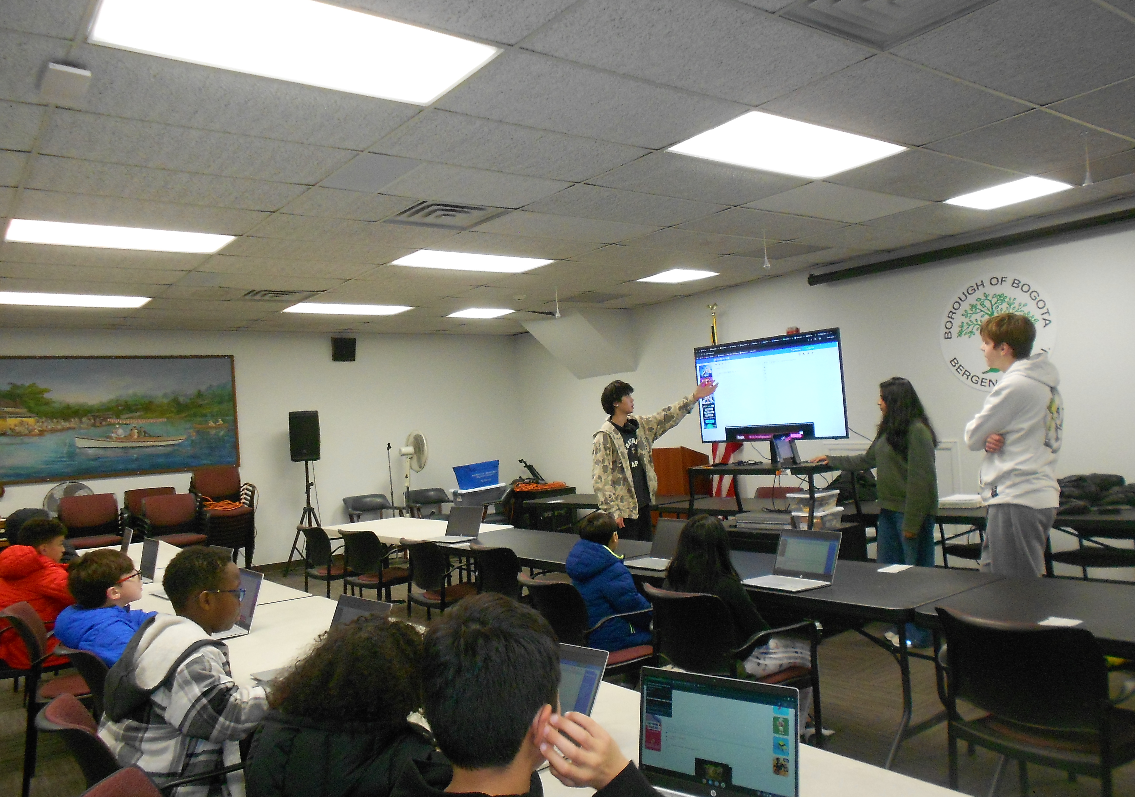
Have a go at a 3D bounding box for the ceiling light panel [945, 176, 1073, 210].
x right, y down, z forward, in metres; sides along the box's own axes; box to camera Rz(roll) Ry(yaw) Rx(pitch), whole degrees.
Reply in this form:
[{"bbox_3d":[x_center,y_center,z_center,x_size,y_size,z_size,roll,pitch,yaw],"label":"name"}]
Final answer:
[{"bbox_3d":[2.814,-1.308,5.458,0.600,0.050,0.600,-3,-2,-37],"label":"ceiling light panel"}]

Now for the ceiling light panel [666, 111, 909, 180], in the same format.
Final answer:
[{"bbox_3d":[1.102,-1.234,4.194,1.190,0.050,0.590,-3,-2,-37],"label":"ceiling light panel"}]

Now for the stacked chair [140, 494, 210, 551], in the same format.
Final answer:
[{"bbox_3d":[-3.769,1.415,8.210,0.600,0.910,0.560,-4,-2,33],"label":"stacked chair"}]

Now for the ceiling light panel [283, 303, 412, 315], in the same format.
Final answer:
[{"bbox_3d":[-2.172,-0.902,8.584,1.190,0.050,0.590,-3,-2,-37],"label":"ceiling light panel"}]

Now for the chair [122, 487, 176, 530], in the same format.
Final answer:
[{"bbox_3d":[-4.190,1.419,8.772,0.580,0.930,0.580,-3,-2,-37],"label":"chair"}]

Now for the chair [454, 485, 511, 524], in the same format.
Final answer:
[{"bbox_3d":[-1.000,1.466,10.193,0.600,0.770,0.600,-5,-2,38],"label":"chair"}]

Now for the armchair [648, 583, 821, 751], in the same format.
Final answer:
[{"bbox_3d":[0.731,1.242,3.808,0.580,0.820,0.600,-3,-2,-37],"label":"armchair"}]

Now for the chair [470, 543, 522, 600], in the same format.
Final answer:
[{"bbox_3d":[-0.240,1.283,5.152,0.580,0.830,0.560,-3,-2,-37],"label":"chair"}]

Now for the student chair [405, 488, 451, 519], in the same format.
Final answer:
[{"bbox_3d":[-1.613,1.516,10.507,0.600,0.760,0.580,-3,-2,-37],"label":"student chair"}]

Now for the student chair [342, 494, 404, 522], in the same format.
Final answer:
[{"bbox_3d":[-2.289,1.557,10.100,0.600,0.770,0.620,-3,-2,-34],"label":"student chair"}]

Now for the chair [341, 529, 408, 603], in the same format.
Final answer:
[{"bbox_3d":[-1.446,1.449,6.843,0.570,0.820,0.580,-2,-2,-45],"label":"chair"}]

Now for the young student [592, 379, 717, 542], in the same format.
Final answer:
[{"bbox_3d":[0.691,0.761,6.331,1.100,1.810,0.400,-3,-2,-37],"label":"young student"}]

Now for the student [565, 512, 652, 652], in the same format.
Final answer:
[{"bbox_3d":[0.260,1.077,4.082,0.600,1.080,0.420,-2,-2,-41],"label":"student"}]

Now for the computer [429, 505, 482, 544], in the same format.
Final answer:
[{"bbox_3d":[-0.851,0.958,6.393,0.335,0.225,0.295,-5,-2,42],"label":"computer"}]

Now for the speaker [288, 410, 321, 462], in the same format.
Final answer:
[{"bbox_3d":[-2.991,0.434,9.741,0.350,0.580,0.340,-3,-2,-22],"label":"speaker"}]

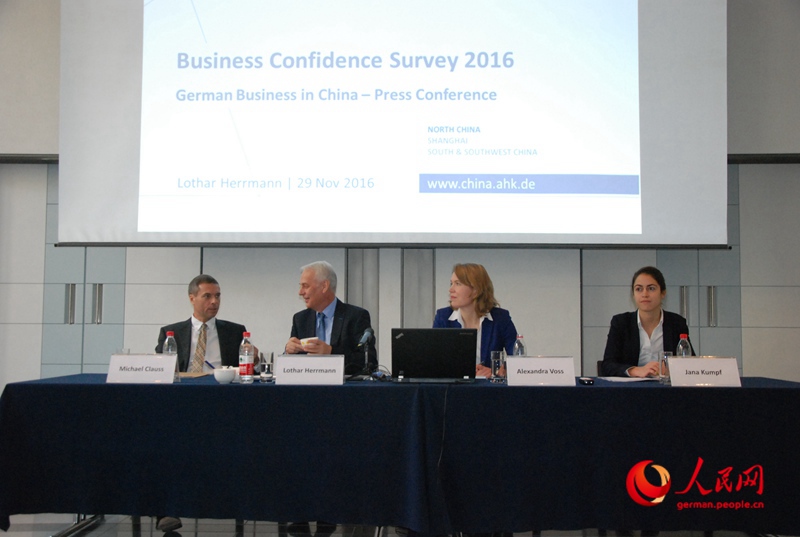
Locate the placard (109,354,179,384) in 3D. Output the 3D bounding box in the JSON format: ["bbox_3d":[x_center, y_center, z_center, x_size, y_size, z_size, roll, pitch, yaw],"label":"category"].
[{"bbox_3d":[-1.140,0.443,3.644,0.295,0.123,0.110,1,-4,-4],"label":"placard"}]

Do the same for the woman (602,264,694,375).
[{"bbox_3d":[1.258,0.639,4.189,0.490,1.310,0.680,0,-4,10],"label":"woman"}]

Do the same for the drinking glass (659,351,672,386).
[{"bbox_3d":[1.198,0.449,3.710,0.061,0.140,0.061,0,-4,0],"label":"drinking glass"}]

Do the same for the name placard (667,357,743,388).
[{"bbox_3d":[1.339,0.452,3.614,0.295,0.123,0.110,0,-4,2],"label":"name placard"}]

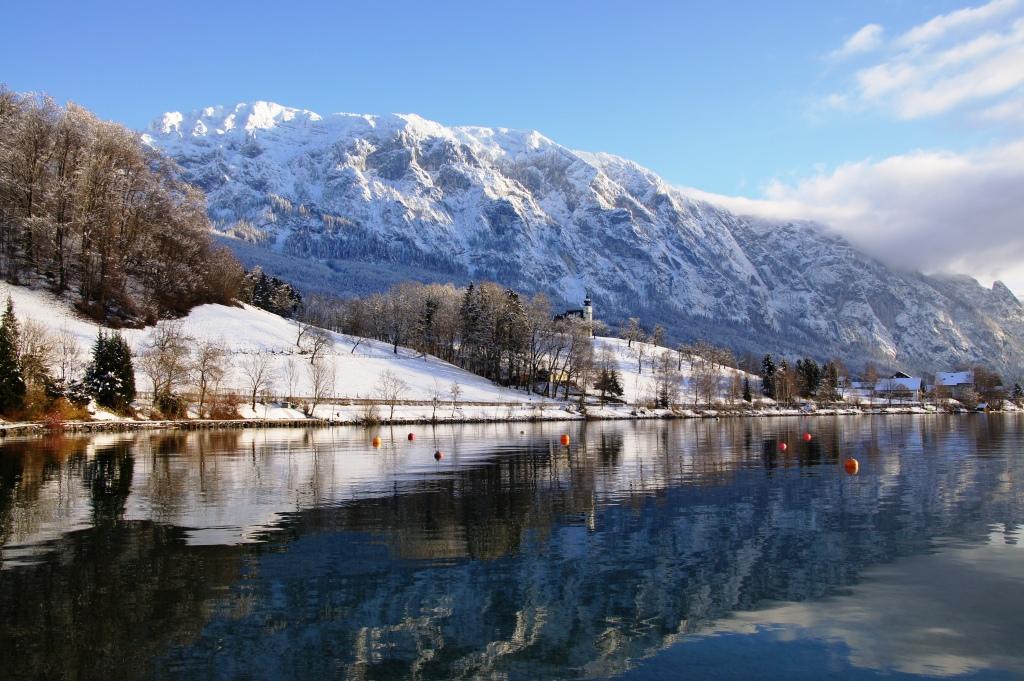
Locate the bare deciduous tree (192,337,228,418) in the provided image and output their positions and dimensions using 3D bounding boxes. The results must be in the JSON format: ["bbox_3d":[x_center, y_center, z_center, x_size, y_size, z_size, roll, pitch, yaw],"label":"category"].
[{"bbox_3d":[-49.510,6.080,140.000,5.910,12.810,5.910,1,-5,-19],"label":"bare deciduous tree"}]

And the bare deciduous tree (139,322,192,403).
[{"bbox_3d":[-54.458,3.536,134.000,8.490,12.730,8.490,2,-5,-22],"label":"bare deciduous tree"}]

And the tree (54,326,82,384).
[{"bbox_3d":[-71.784,2.428,138.000,4.530,9.390,4.530,2,-5,-27],"label":"tree"}]

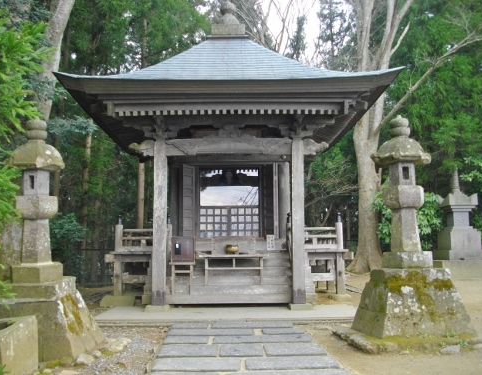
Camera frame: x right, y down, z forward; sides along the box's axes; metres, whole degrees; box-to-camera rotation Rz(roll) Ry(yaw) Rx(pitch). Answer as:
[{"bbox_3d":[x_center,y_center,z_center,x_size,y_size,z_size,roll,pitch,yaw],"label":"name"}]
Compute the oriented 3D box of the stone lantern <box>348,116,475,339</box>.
[{"bbox_3d":[2.474,0.482,7.011,1.315,3.195,1.315,0,-6,-5],"label":"stone lantern"}]

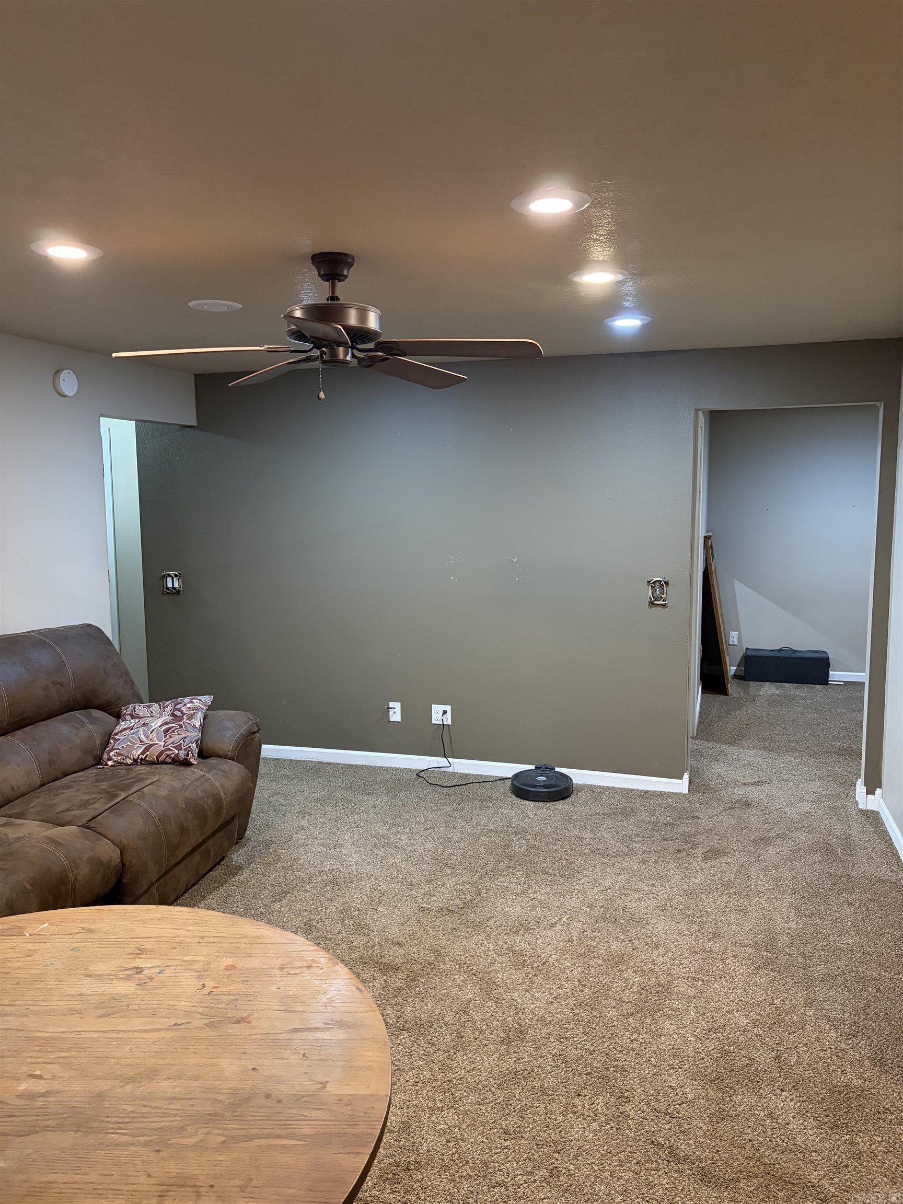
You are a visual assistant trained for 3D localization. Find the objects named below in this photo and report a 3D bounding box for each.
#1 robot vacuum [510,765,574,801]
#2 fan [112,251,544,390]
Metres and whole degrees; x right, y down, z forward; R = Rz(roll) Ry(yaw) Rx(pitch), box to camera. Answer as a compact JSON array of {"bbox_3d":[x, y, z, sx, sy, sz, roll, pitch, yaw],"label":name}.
[{"bbox_3d":[0.488,0.985,4.859,0.340,0.092,0.345,1,6,17],"label":"robot vacuum"},{"bbox_3d":[-0.371,-0.908,2.846,1.300,0.340,1.270,-1,6,-2],"label":"fan"}]

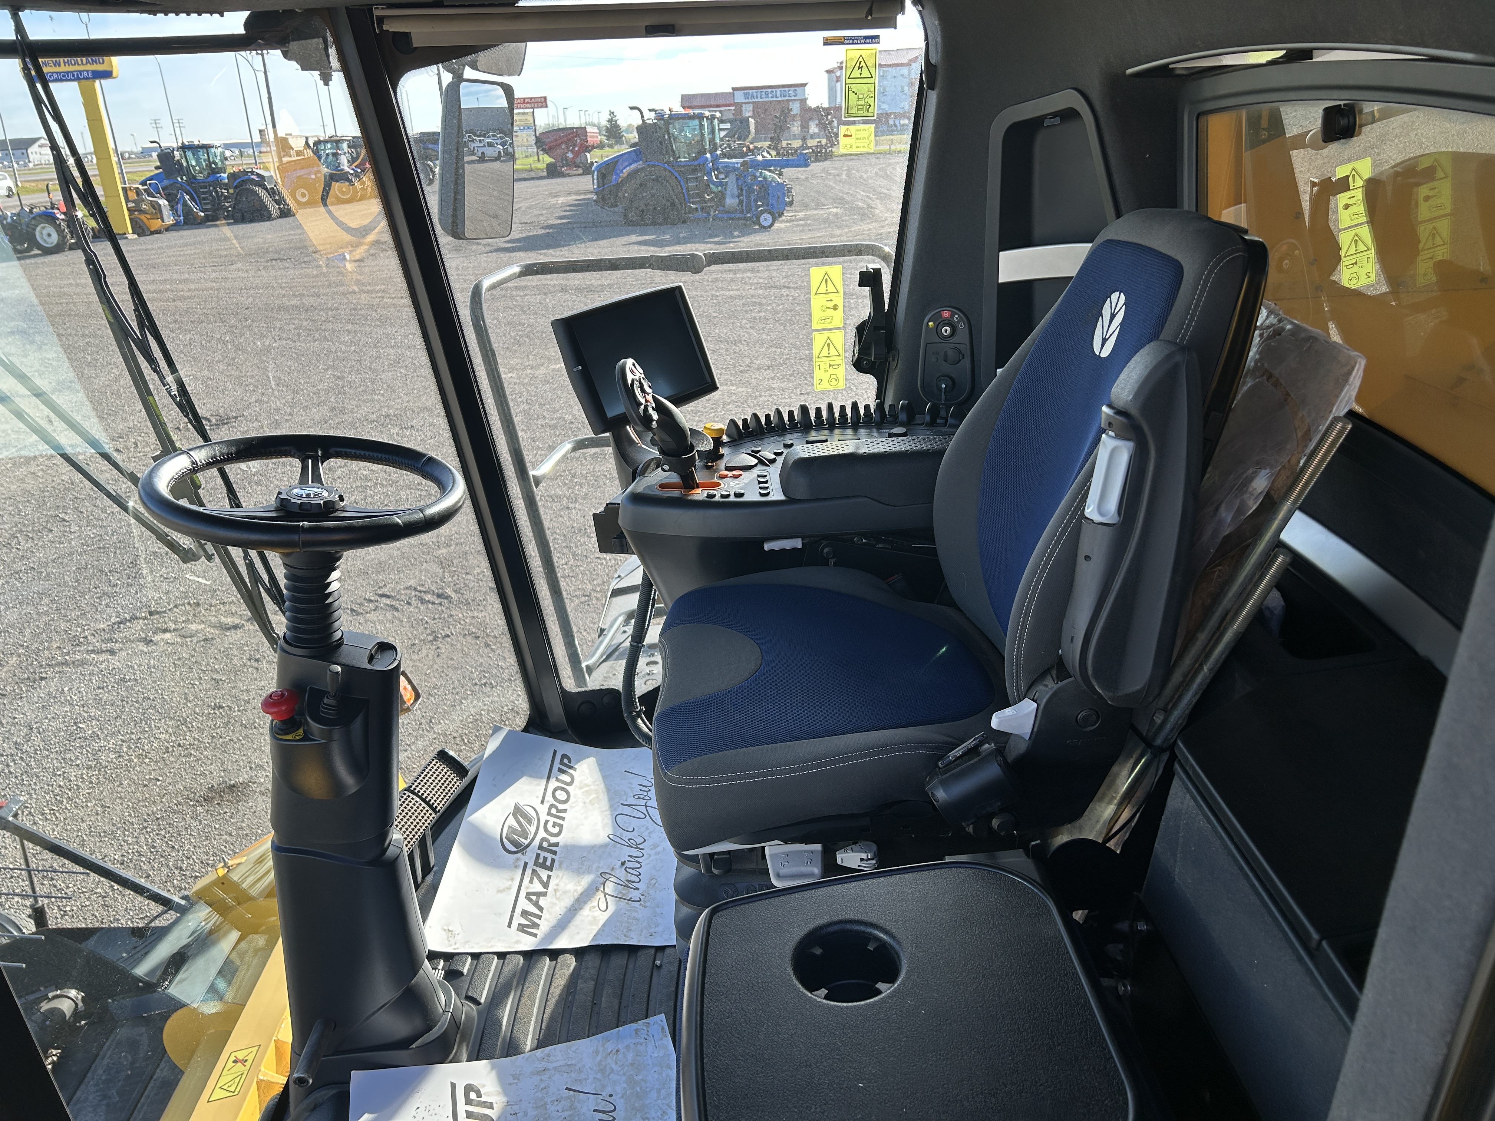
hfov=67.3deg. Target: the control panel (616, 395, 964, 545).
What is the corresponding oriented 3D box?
[{"bbox_3d":[0.092,-0.157,1.863,0.600,0.135,0.320,-3,21,0],"label":"control panel"}]

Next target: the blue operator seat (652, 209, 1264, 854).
[{"bbox_3d":[0.201,-0.082,1.425,0.666,0.676,0.550,-4,22,-4],"label":"blue operator seat"}]

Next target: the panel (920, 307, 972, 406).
[{"bbox_3d":[0.347,-0.357,1.960,0.096,0.172,0.030,-2,21,2],"label":"panel"}]

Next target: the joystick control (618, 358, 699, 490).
[{"bbox_3d":[-0.141,-0.210,1.770,0.125,0.200,0.100,1,22,9],"label":"joystick control"}]

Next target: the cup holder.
[{"bbox_3d":[0.088,0.382,0.999,0.100,0.060,0.100,-3,21,0],"label":"cup holder"}]

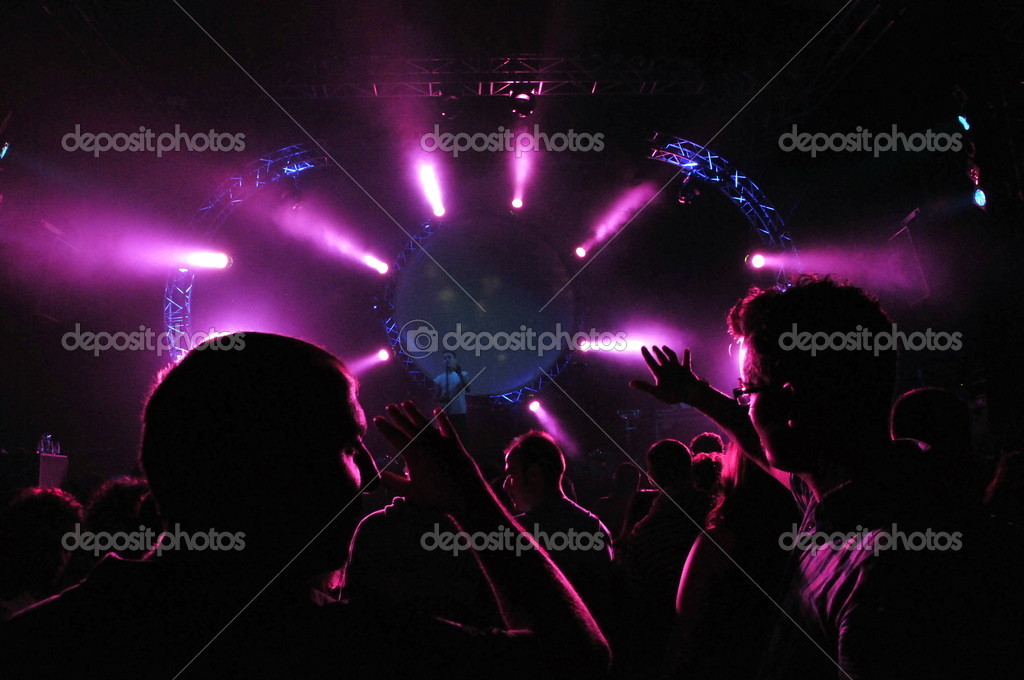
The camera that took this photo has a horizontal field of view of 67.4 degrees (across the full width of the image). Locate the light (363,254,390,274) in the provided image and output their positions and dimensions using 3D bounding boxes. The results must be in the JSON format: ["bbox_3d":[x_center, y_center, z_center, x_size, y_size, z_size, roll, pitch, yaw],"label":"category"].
[{"bbox_3d":[-2.054,-1.146,11.800,0.320,0.330,0.400,-8,-28,43],"label":"light"}]

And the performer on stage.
[{"bbox_3d":[-0.903,1.038,11.346,0.560,1.760,0.400,-1,-7,11],"label":"performer on stage"}]

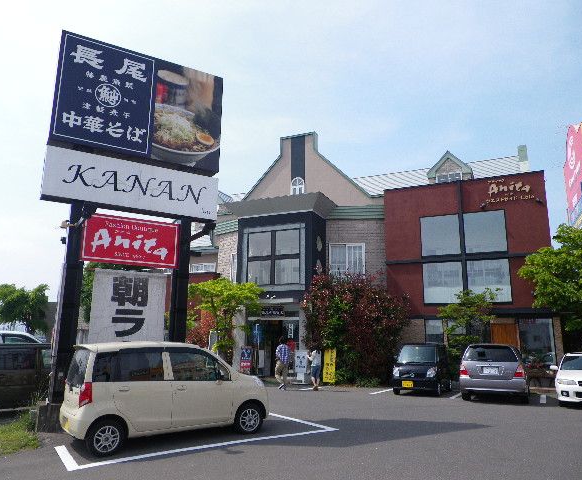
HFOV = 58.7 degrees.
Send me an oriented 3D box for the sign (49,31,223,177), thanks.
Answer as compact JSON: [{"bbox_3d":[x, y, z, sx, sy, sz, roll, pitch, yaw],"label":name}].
[{"bbox_3d":[-3.191,-2.819,11.155,3.502,2.359,0.350,8,-14,-30],"label":"sign"}]

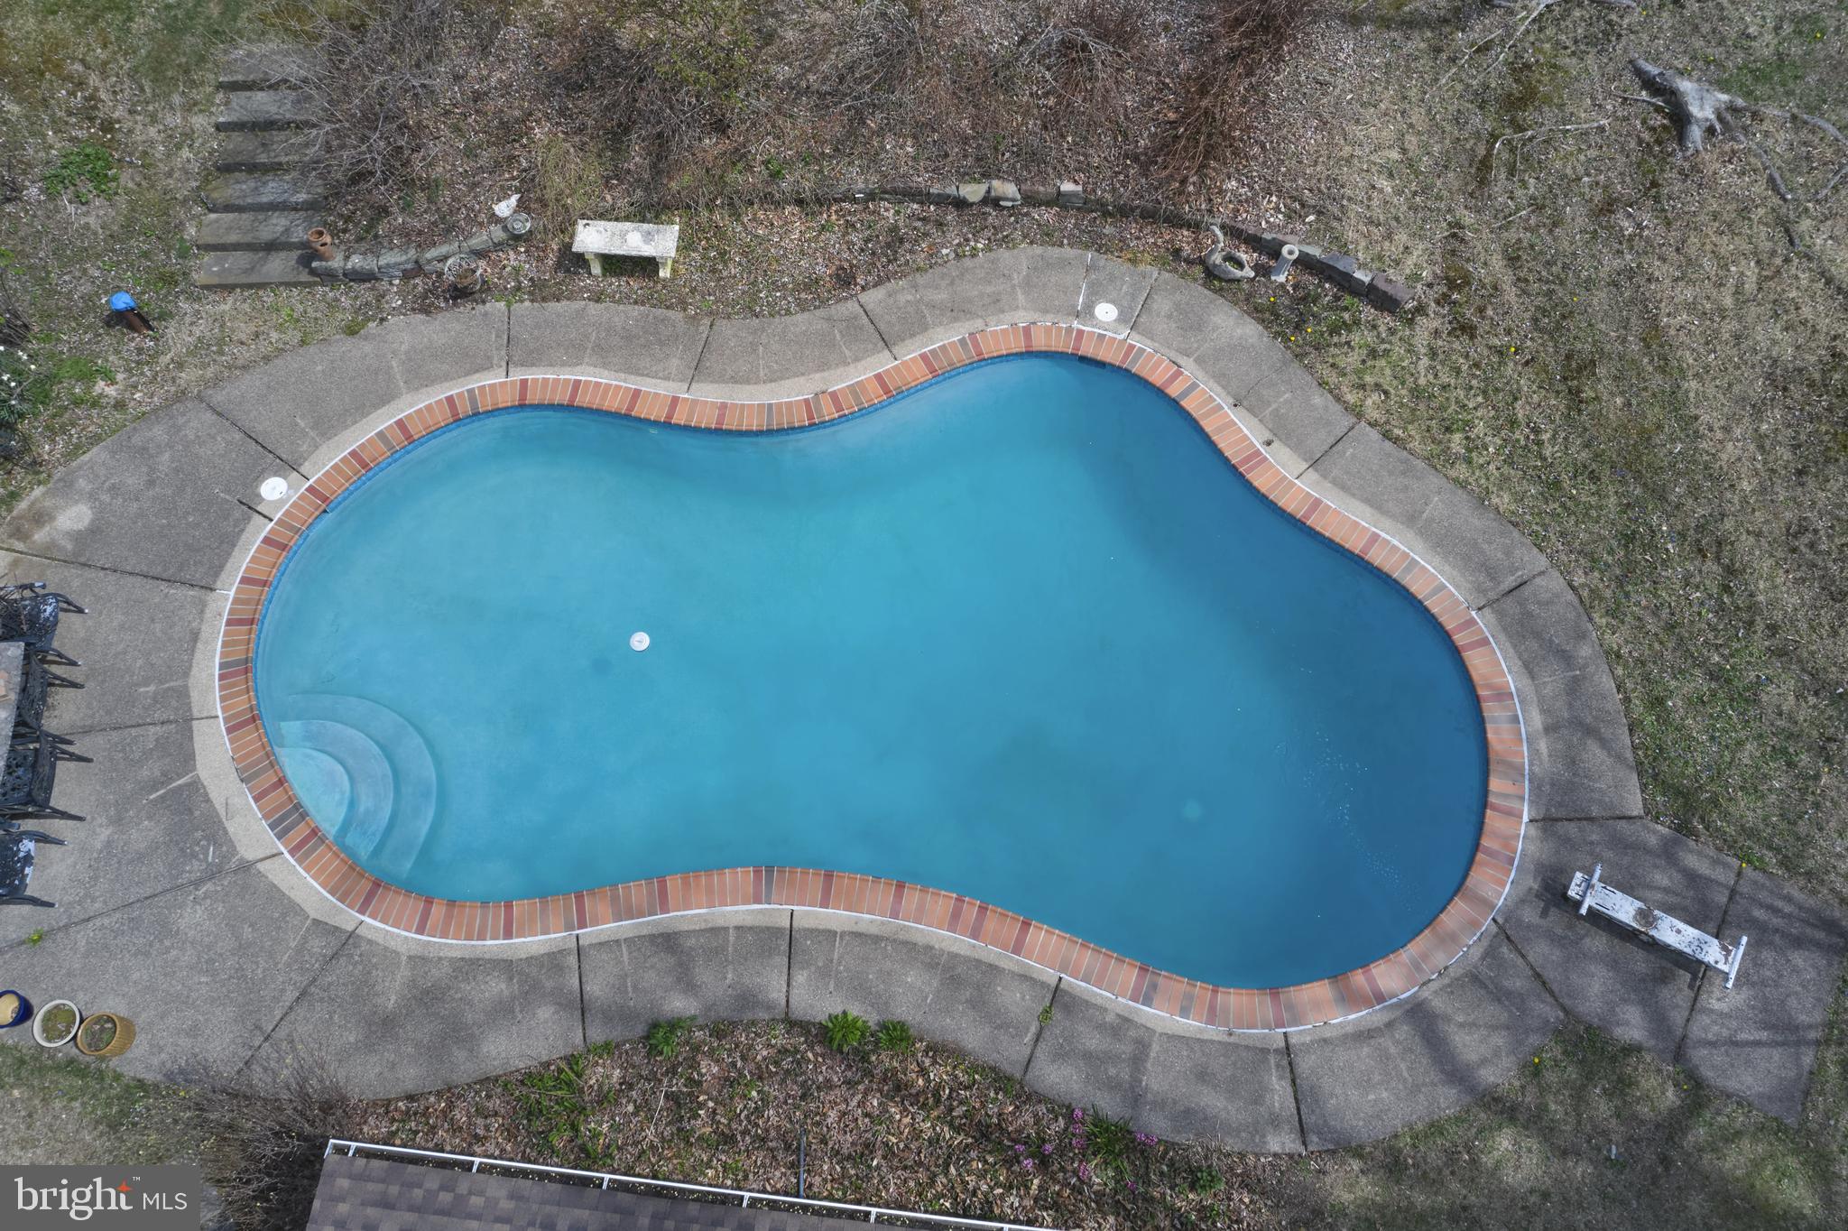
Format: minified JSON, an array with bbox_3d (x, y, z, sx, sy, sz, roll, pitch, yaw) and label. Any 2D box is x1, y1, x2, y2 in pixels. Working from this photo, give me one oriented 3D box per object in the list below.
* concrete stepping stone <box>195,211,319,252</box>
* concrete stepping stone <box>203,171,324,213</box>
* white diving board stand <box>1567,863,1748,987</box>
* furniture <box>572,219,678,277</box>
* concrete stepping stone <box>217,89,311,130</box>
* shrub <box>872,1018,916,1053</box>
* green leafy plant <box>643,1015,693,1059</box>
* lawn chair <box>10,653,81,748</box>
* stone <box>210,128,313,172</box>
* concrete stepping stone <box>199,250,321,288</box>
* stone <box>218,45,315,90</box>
[{"bbox_3d":[-6.929,-4.047,15.166,1.300,0.126,0.430,0,65,1],"label":"concrete stepping stone"},{"bbox_3d":[-6.912,-4.489,15.228,1.280,0.152,0.430,0,65,1],"label":"concrete stepping stone"},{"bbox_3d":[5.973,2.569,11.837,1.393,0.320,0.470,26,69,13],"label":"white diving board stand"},{"bbox_3d":[-3.037,-3.777,14.869,1.060,0.410,0.380,4,65,3],"label":"furniture"},{"bbox_3d":[-6.922,-5.392,15.364,1.130,0.140,0.440,0,65,1],"label":"concrete stepping stone"},{"bbox_3d":[-0.240,3.408,11.649,0.295,0.200,0.248,0,65,1],"label":"shrub"},{"bbox_3d":[-2.054,3.418,11.671,0.400,0.220,0.325,0,65,1],"label":"green leafy plant"},{"bbox_3d":[-7.983,0.754,12.659,0.610,0.880,0.570,-5,65,-1],"label":"lawn chair"},{"bbox_3d":[-6.884,-4.934,15.298,1.160,0.136,0.440,0,65,1],"label":"stone"},{"bbox_3d":[-6.917,-3.633,15.097,1.300,0.115,0.420,0,65,1],"label":"concrete stepping stone"},{"bbox_3d":[-6.939,-5.861,15.434,1.120,0.144,0.480,0,65,1],"label":"stone"}]

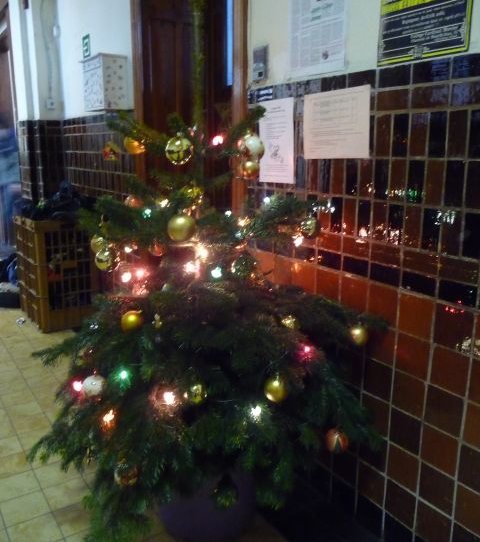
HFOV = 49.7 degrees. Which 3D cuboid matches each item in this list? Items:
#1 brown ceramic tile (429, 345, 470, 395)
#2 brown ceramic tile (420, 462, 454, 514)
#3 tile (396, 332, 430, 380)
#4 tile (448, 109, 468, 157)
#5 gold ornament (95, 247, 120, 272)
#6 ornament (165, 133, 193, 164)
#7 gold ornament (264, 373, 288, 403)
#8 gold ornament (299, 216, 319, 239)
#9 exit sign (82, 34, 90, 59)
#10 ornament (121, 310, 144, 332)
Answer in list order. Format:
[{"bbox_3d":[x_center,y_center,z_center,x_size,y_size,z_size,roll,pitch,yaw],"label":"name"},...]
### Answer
[{"bbox_3d":[0.566,0.267,1.394,0.010,0.120,0.120,-8,15,-31],"label":"brown ceramic tile"},{"bbox_3d":[0.579,0.637,1.515,0.012,0.125,0.119,-9,16,-32],"label":"brown ceramic tile"},{"bbox_3d":[0.504,0.247,1.508,0.010,0.118,0.119,-9,16,-31],"label":"tile"},{"bbox_3d":[0.556,-0.348,1.309,0.010,0.120,0.055,-9,16,-32],"label":"tile"},{"bbox_3d":[-0.417,-0.038,1.630,0.079,0.086,0.079,-4,14,-14],"label":"gold ornament"},{"bbox_3d":[-0.174,-0.347,1.480,0.080,0.091,0.080,-2,13,-6],"label":"ornament"},{"bbox_3d":[0.096,0.311,1.365,0.062,0.076,0.062,1,13,4],"label":"gold ornament"},{"bbox_3d":[0.222,-0.141,1.670,0.058,0.064,0.058,0,13,0],"label":"gold ornament"},{"bbox_3d":[-1.052,-1.532,3.533,0.012,0.142,0.152,-9,16,-32],"label":"exit sign"},{"bbox_3d":[-0.297,0.138,1.430,0.062,0.064,0.062,0,13,0],"label":"ornament"}]

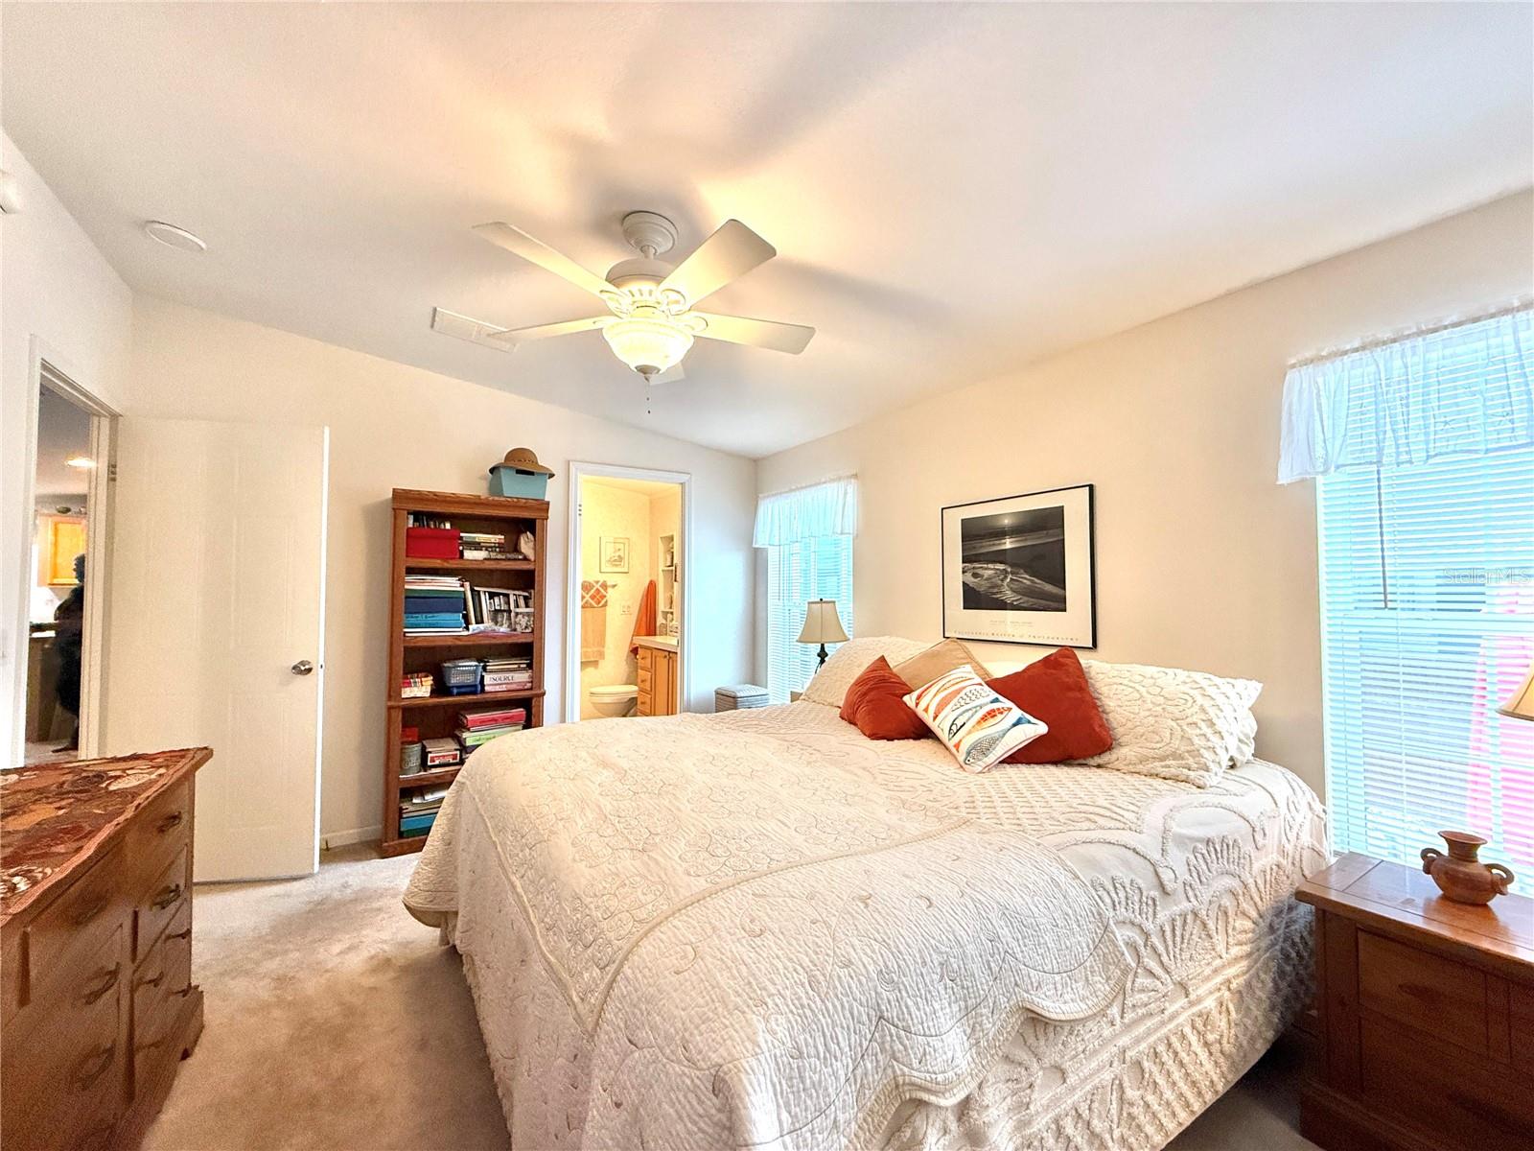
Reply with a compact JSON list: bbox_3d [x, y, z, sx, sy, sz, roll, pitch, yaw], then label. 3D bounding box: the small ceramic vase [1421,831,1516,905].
[{"bbox_3d":[1.650,0.691,1.464,0.108,0.142,0.147,1,-2,-34],"label":"small ceramic vase"}]

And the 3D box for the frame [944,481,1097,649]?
[{"bbox_3d":[1.123,-0.025,2.866,0.024,0.665,0.775,1,-2,-34],"label":"frame"}]

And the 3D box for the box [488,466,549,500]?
[{"bbox_3d":[-1.425,-0.501,3.554,0.250,0.178,0.250,1,-2,-38],"label":"box"}]

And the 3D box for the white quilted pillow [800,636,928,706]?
[{"bbox_3d":[0.623,0.492,3.038,0.480,0.180,0.850,-49,24,-25],"label":"white quilted pillow"}]

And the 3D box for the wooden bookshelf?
[{"bbox_3d":[-1.629,0.484,3.385,0.775,1.800,0.300,1,-2,-34],"label":"wooden bookshelf"}]

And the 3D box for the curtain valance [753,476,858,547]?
[{"bbox_3d":[0.224,-0.414,4.144,0.085,0.390,1.040,1,-2,-34],"label":"curtain valance"}]

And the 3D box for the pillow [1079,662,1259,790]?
[{"bbox_3d":[1.204,0.477,2.248,0.170,0.450,0.850,50,-27,-22],"label":"pillow"}]

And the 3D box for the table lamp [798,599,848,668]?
[{"bbox_3d":[0.316,0.469,3.604,0.310,0.650,0.310,0,-2,0],"label":"table lamp"}]

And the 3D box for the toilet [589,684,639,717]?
[{"bbox_3d":[-1.302,1.092,5.763,0.690,0.740,0.400,1,-2,-34],"label":"toilet"}]

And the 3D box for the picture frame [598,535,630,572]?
[{"bbox_3d":[-1.488,-0.200,6.094,0.300,0.345,0.020,1,-2,-34],"label":"picture frame"}]

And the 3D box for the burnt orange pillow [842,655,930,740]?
[{"bbox_3d":[0.537,0.508,2.622,0.150,0.400,0.420,50,-27,-23],"label":"burnt orange pillow"}]

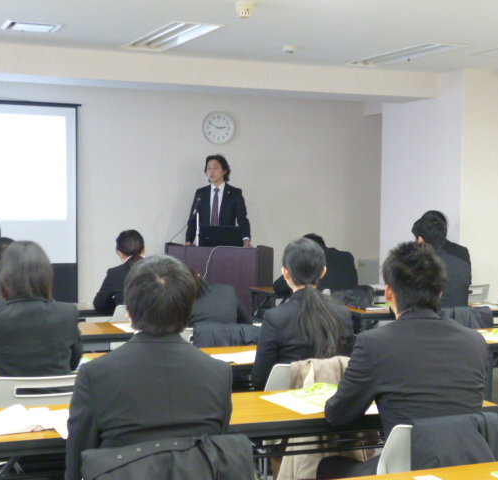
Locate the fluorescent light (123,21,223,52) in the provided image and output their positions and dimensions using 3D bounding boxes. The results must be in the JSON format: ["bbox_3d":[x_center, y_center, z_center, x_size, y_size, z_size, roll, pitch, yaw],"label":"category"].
[{"bbox_3d":[-0.556,-1.418,6.744,0.330,0.090,1.290,0,3,-22],"label":"fluorescent light"}]

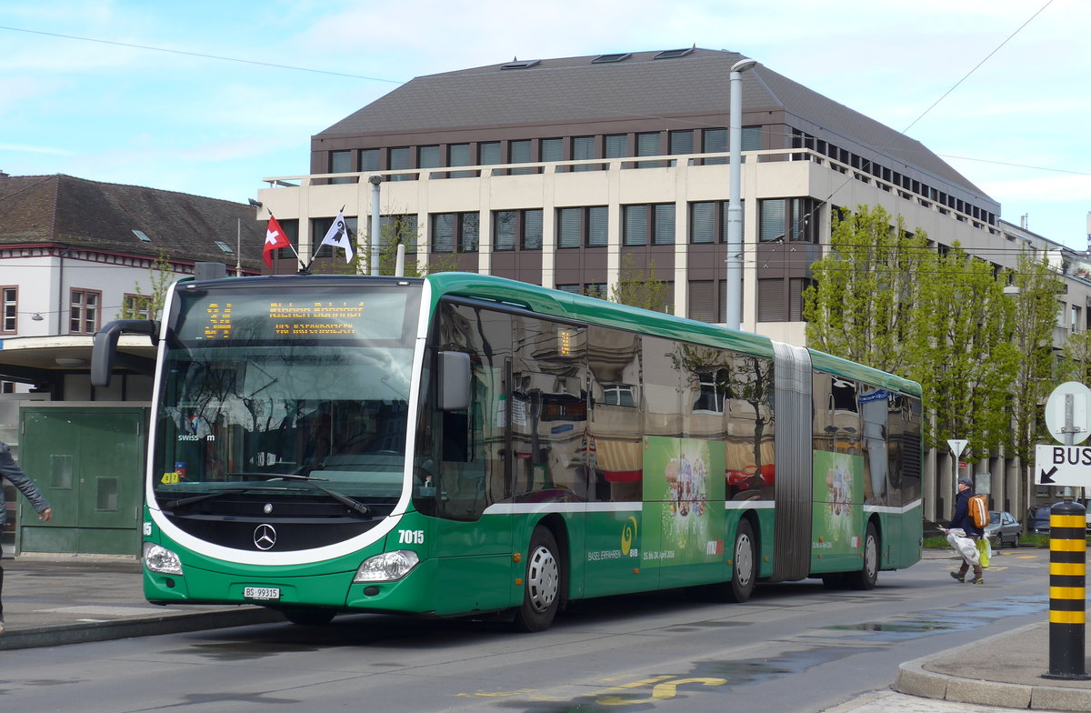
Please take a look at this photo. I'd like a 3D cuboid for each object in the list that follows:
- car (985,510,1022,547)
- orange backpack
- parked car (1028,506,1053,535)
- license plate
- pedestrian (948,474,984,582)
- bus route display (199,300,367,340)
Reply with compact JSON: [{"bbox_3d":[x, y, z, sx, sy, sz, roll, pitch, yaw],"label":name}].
[{"bbox_3d":[16.812,6.581,88.911,1.700,1.420,4.300,-1,-4,26],"label":"car"},{"bbox_3d":[6.893,2.481,37.150,0.300,0.500,0.200,3,-14,-45],"label":"orange backpack"},{"bbox_3d":[22.954,7.520,106.000,1.750,1.520,4.200,0,-3,7],"label":"parked car"},{"bbox_3d":[-2.246,1.874,18.500,0.300,0.085,0.015,-1,-3,23],"label":"license plate"},{"bbox_3d":[6.732,2.789,37.300,0.520,1.690,0.540,-2,-4,42],"label":"pedestrian"},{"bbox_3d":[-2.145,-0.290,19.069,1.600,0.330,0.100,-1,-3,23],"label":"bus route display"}]

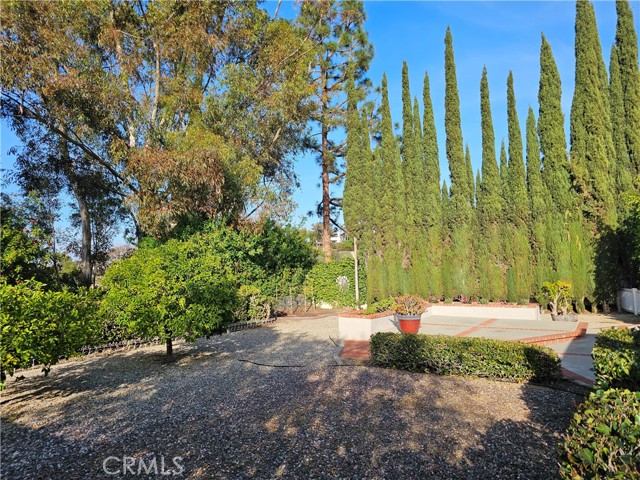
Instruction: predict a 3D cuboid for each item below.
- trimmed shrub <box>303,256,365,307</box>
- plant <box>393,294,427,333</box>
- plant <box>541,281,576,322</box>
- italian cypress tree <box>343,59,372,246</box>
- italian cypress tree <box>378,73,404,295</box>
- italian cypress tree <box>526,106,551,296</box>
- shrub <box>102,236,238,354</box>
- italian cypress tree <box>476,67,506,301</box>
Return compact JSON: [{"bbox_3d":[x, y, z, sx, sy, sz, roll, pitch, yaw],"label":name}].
[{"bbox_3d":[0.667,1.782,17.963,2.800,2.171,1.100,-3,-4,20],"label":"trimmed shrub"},{"bbox_3d":[2.074,1.682,9.626,0.770,0.869,0.750,-2,-4,12],"label":"plant"},{"bbox_3d":[6.357,1.598,11.234,0.950,1.049,0.850,-3,-5,29],"label":"plant"},{"bbox_3d":[1.360,-2.504,17.464,1.000,9.721,1.000,-2,-4,5],"label":"italian cypress tree"},{"bbox_3d":[2.754,-2.294,17.045,0.950,9.124,0.950,-2,-4,9],"label":"italian cypress tree"},{"bbox_3d":[7.049,-1.209,13.946,0.850,6.504,0.850,-3,-5,27],"label":"italian cypress tree"},{"bbox_3d":[-2.979,1.131,8.467,2.650,2.369,2.500,0,-4,-19],"label":"shrub"},{"bbox_3d":[5.862,-2.050,14.812,0.950,8.252,0.950,-3,-4,22],"label":"italian cypress tree"}]

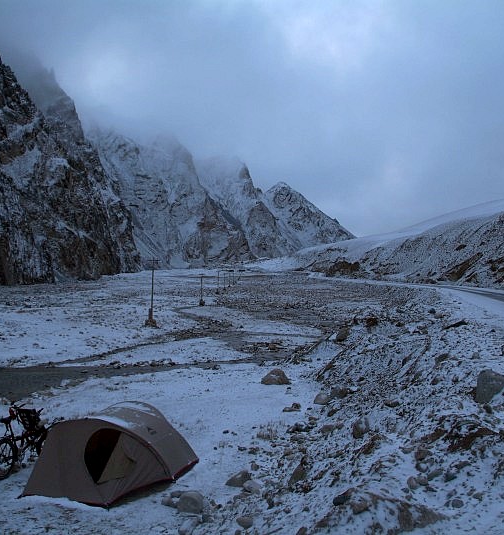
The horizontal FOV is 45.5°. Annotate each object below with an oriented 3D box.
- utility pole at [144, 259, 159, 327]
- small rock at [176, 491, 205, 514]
[{"bbox_3d":[-7.827,1.957,47.000,1.050,5.300,0.800,0,-1,0],"label":"utility pole"},{"bbox_3d":[-0.904,3.487,8.900,0.380,0.280,0.340,0,-1,0],"label":"small rock"}]

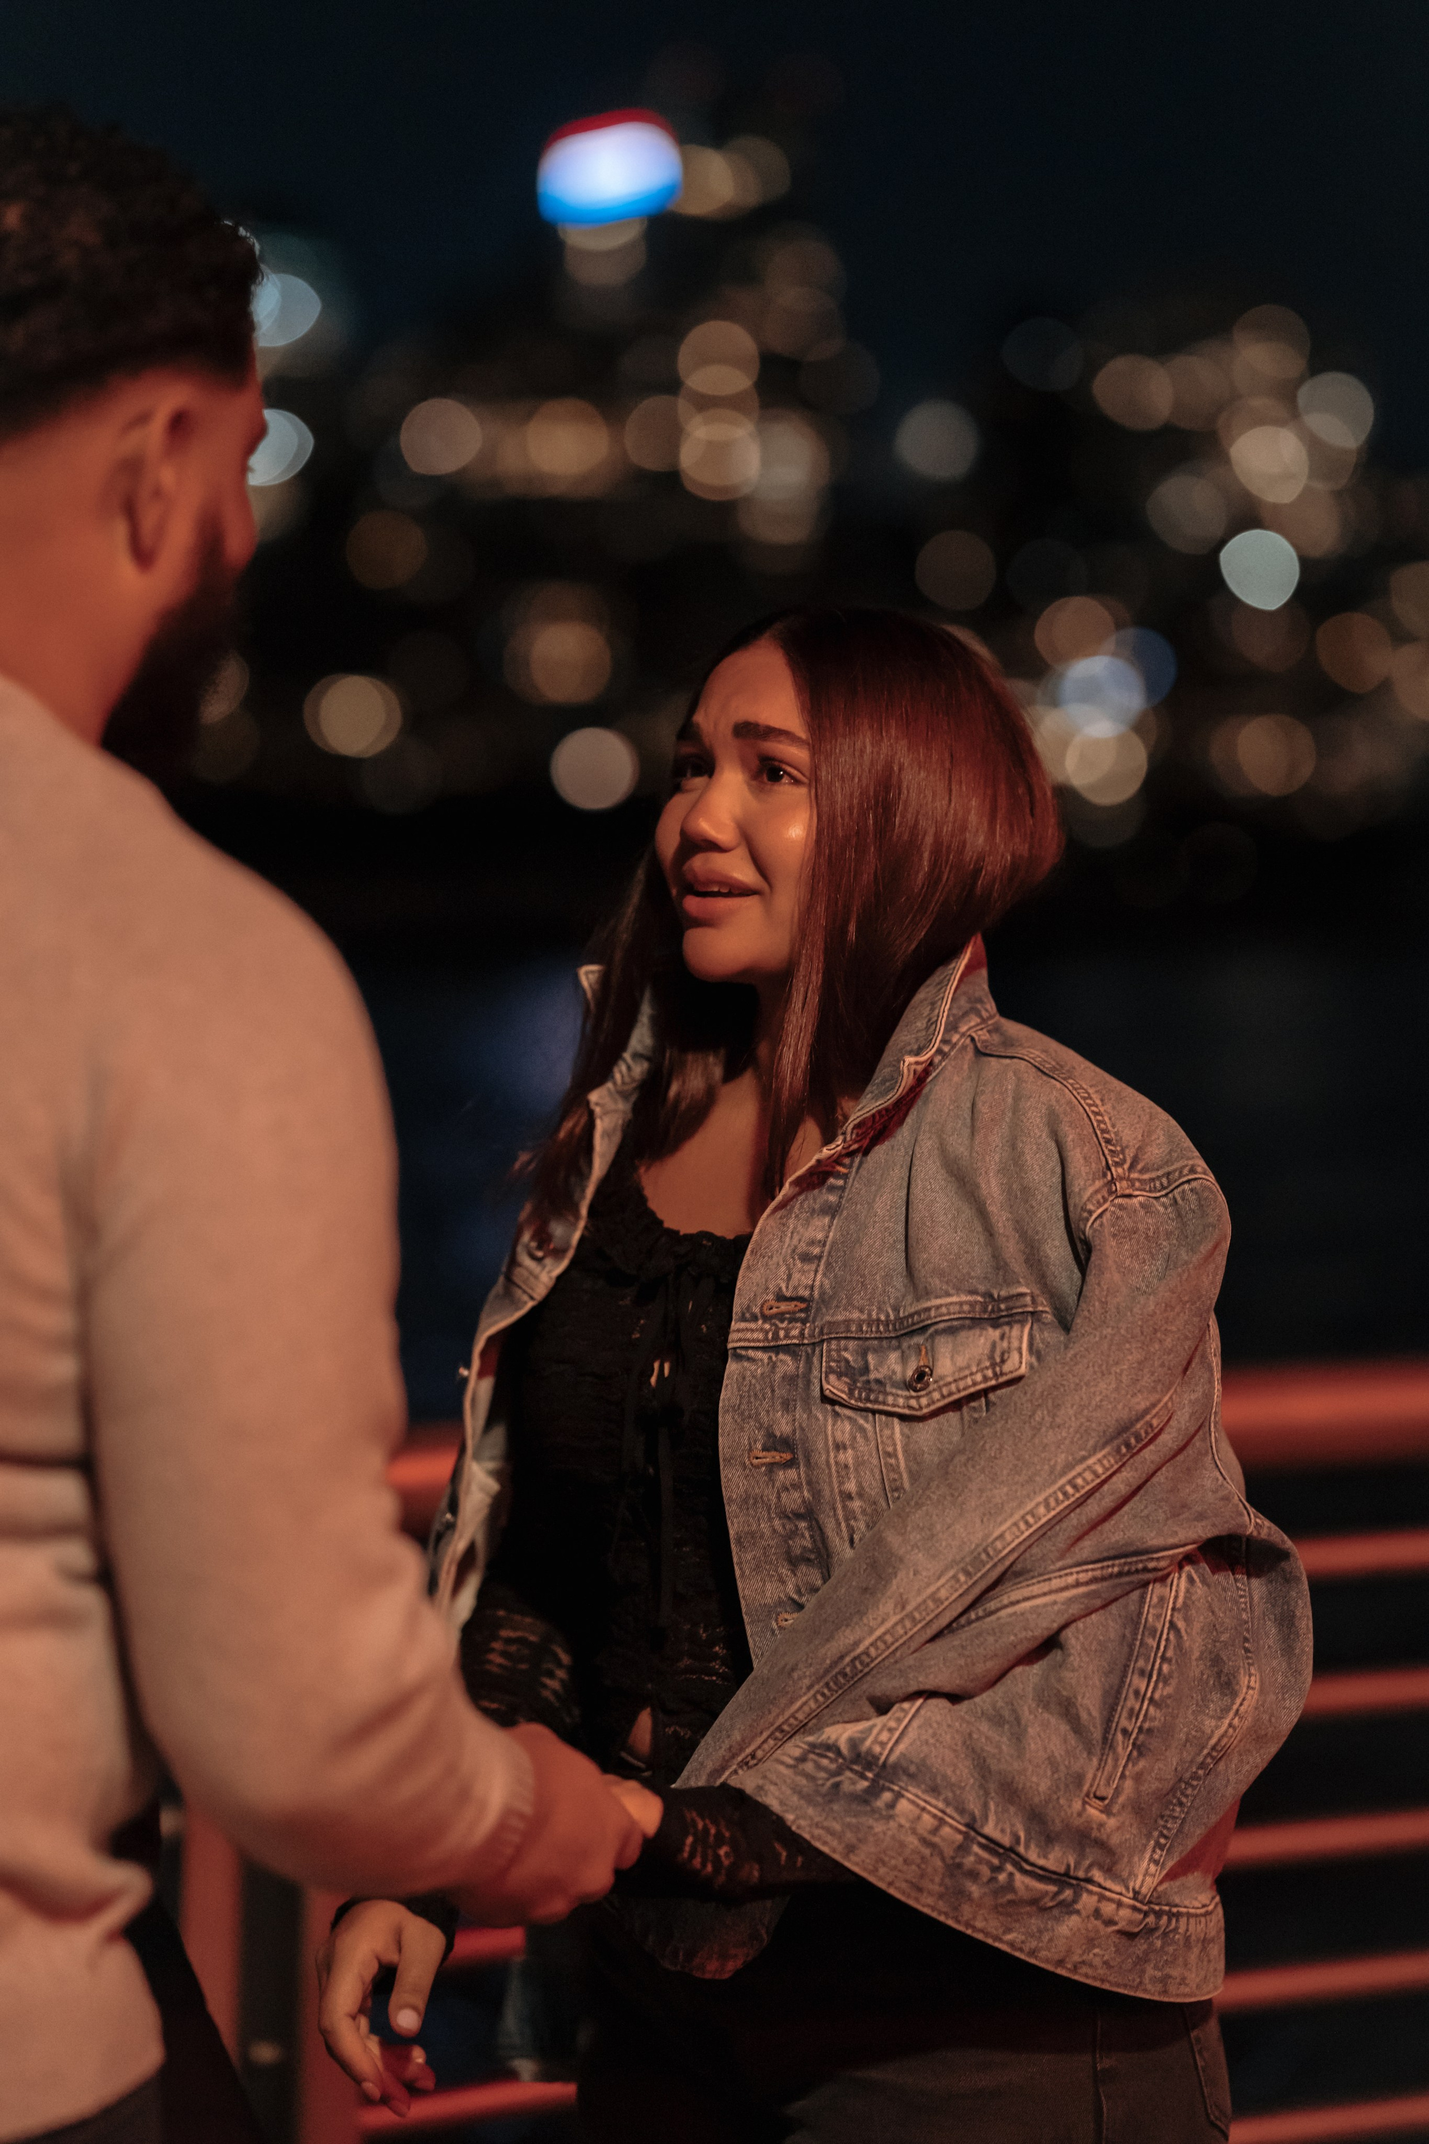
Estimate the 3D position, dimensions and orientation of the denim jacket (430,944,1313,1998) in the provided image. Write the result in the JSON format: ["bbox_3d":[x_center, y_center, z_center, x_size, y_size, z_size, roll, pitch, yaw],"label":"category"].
[{"bbox_3d":[0.091,0.229,2.980,0.400,0.605,0.510,-3,4,-45],"label":"denim jacket"}]

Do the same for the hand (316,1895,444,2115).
[{"bbox_3d":[-0.194,0.541,2.930,0.085,0.130,0.090,1,3,25],"label":"hand"}]

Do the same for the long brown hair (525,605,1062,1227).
[{"bbox_3d":[0.048,-0.092,3.000,0.270,0.375,0.270,2,3,42],"label":"long brown hair"}]

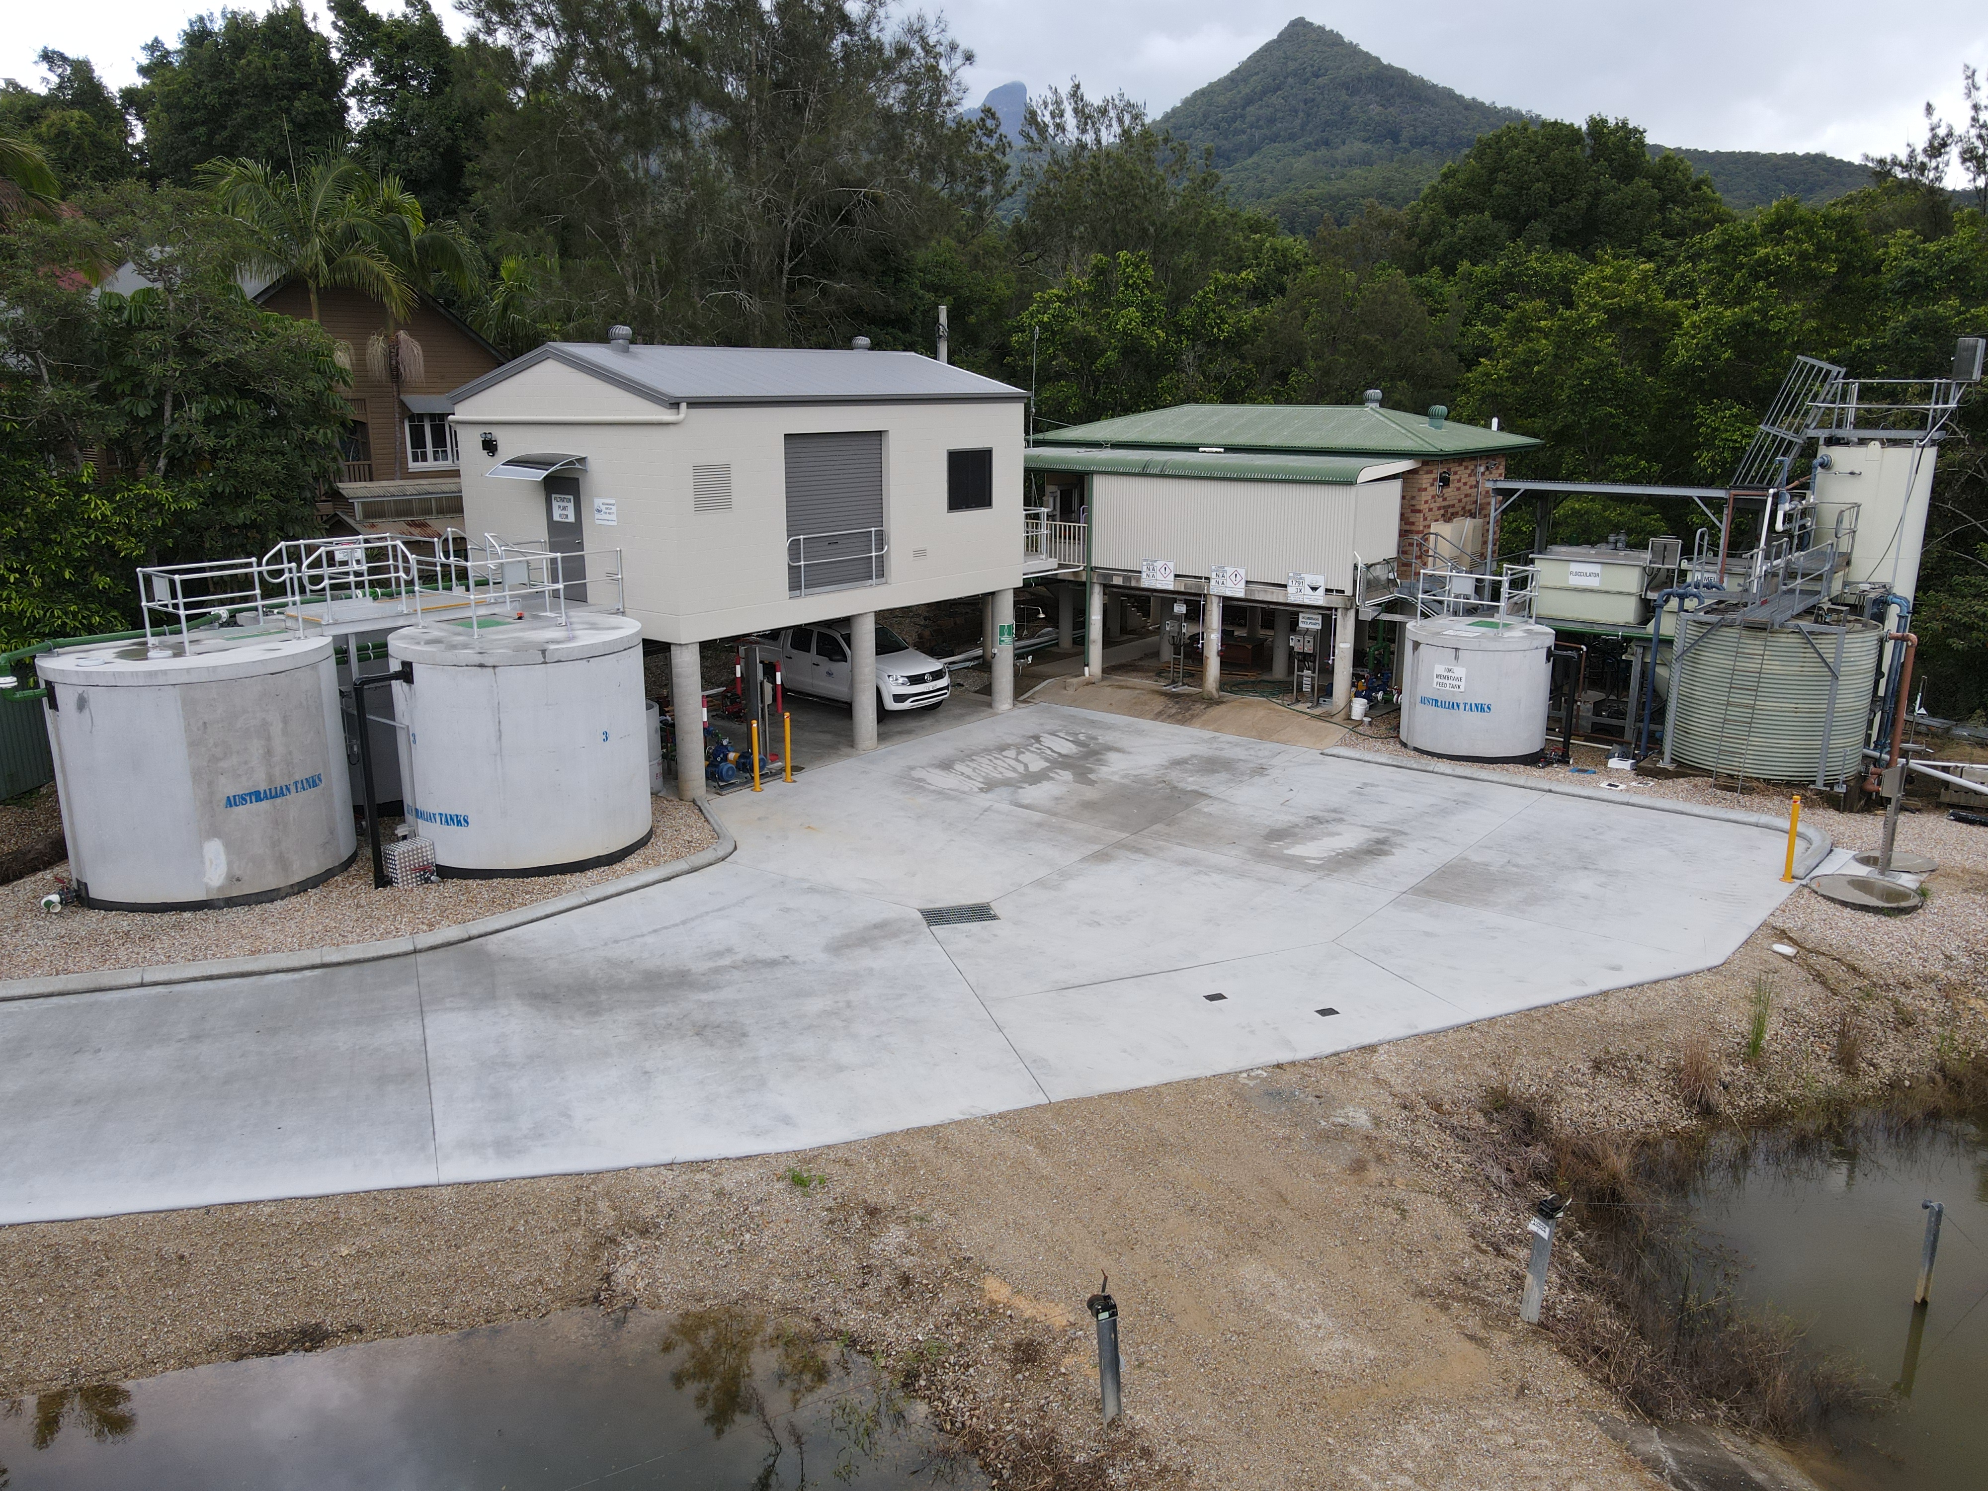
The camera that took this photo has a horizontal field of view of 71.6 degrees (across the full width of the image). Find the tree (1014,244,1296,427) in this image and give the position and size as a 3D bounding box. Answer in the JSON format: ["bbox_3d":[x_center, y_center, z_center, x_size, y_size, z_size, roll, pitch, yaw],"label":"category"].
[{"bbox_3d":[5.012,-10.412,44.542,9.200,10.898,8.000,2,15,6],"label":"tree"}]

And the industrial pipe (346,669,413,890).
[{"bbox_3d":[-8.055,0.420,18.524,0.240,3.000,0.850,12,19,38],"label":"industrial pipe"}]

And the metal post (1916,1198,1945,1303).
[{"bbox_3d":[7.726,4.185,11.359,0.150,0.930,0.140,11,18,36],"label":"metal post"}]

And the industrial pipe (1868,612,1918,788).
[{"bbox_3d":[14.916,-0.540,22.991,0.461,2.711,0.350,10,17,32],"label":"industrial pipe"}]

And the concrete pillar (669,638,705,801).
[{"bbox_3d":[-5.012,-0.402,22.664,0.450,2.600,0.450,-3,15,-12],"label":"concrete pillar"}]

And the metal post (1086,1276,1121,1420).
[{"bbox_3d":[0.758,4.070,9.297,0.180,1.040,0.160,2,15,5],"label":"metal post"}]

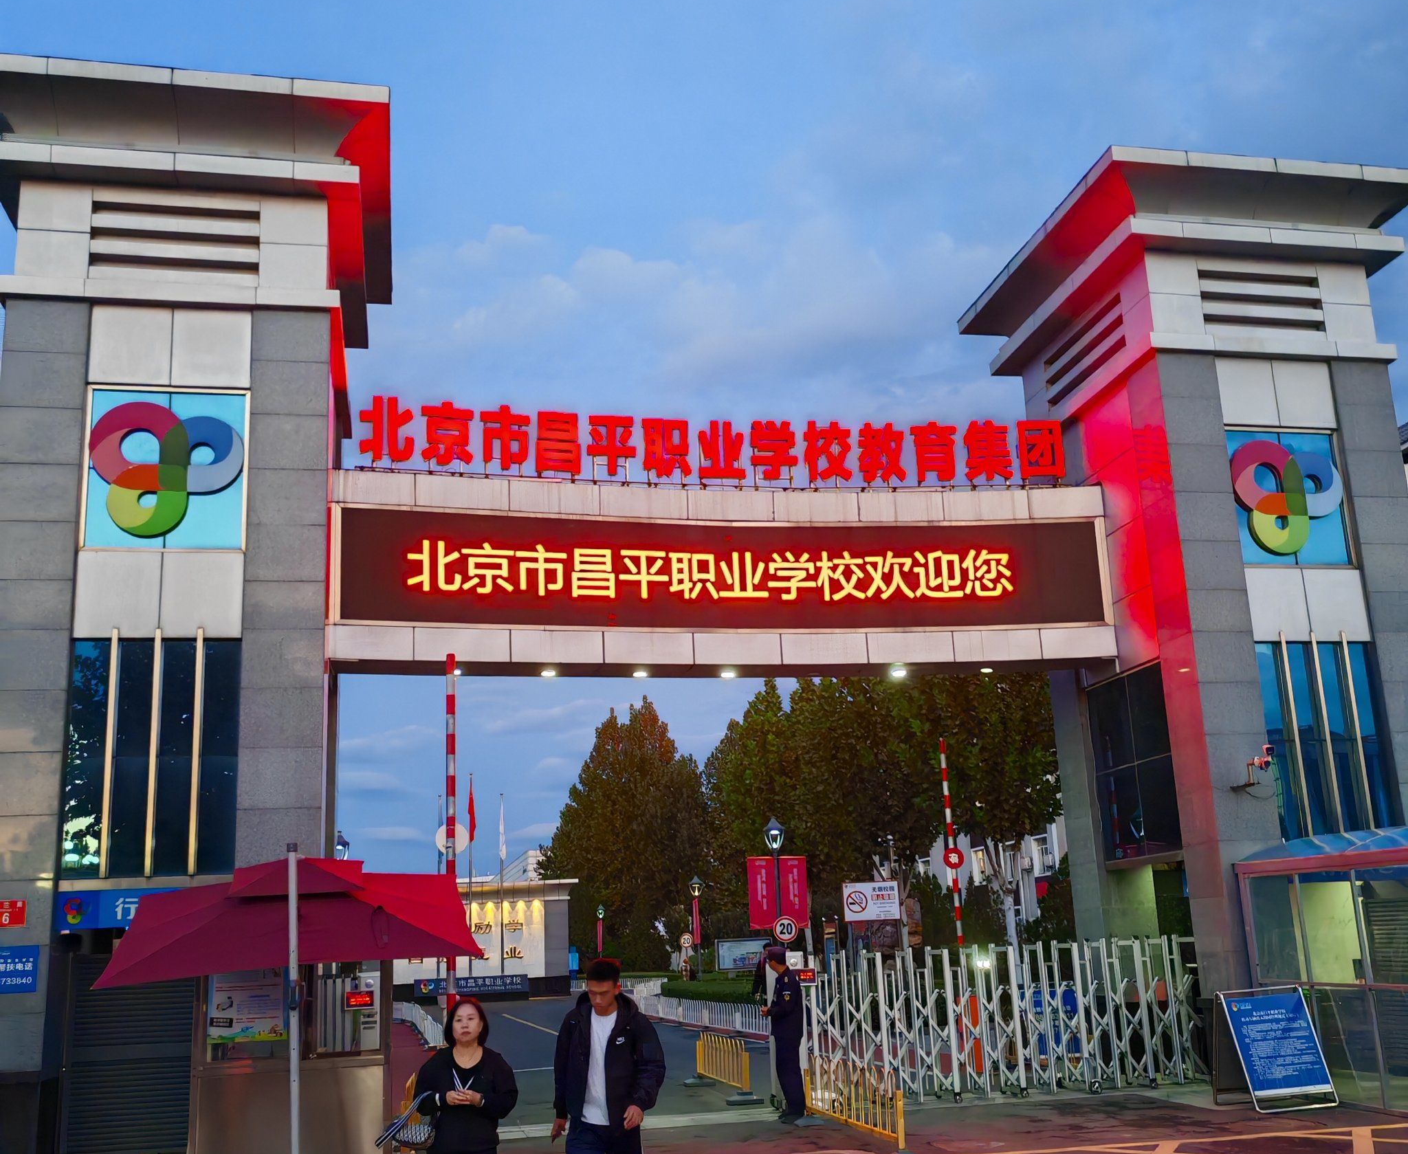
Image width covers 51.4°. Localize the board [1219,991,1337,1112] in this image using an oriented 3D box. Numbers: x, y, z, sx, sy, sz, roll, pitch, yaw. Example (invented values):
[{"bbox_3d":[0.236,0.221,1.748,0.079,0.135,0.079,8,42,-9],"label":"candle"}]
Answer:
[{"bbox_3d":[5.700,4.750,14.807,0.950,1.130,0.670,2,-15,-18],"label":"board"}]

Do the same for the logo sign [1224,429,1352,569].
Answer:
[{"bbox_3d":[7.002,-0.963,17.480,1.470,1.640,0.120,1,-15,-12],"label":"logo sign"}]

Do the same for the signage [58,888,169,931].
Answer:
[{"bbox_3d":[-5.276,3.117,13.817,1.520,0.380,0.080,0,-14,-12],"label":"signage"}]

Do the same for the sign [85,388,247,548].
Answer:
[{"bbox_3d":[-5.459,-1.097,14.882,1.580,1.680,0.140,0,-14,-12],"label":"sign"}]

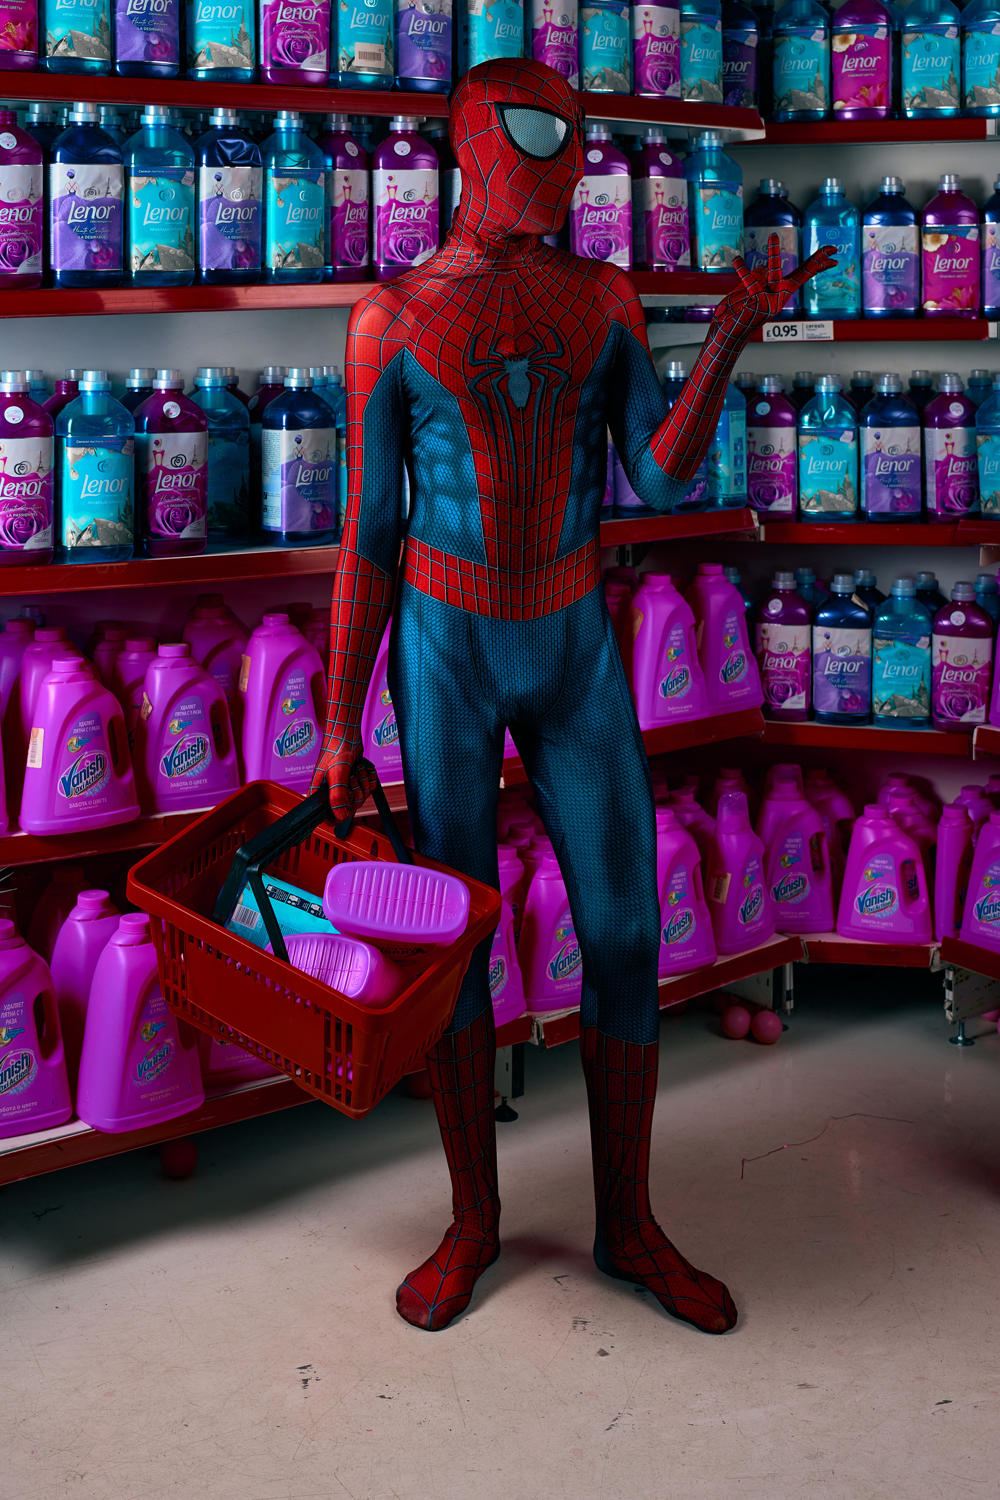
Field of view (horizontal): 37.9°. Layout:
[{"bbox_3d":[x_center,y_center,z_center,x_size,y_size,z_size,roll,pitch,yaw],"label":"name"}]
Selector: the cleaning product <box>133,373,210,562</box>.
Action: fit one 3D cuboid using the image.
[{"bbox_3d":[-0.532,-0.469,2.365,0.116,0.288,0.086,-4,10,-23],"label":"cleaning product"}]

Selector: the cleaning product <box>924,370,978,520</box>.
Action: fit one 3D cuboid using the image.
[{"bbox_3d":[0.930,-0.626,3.000,0.120,0.298,0.086,-4,14,-17],"label":"cleaning product"}]

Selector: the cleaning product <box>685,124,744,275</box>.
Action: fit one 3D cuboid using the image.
[{"bbox_3d":[0.453,-1.169,3.110,0.120,0.290,0.080,-7,12,-36],"label":"cleaning product"}]

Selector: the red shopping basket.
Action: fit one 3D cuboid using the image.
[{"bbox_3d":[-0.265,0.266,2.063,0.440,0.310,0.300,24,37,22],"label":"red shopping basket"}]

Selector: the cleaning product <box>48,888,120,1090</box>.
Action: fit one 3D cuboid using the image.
[{"bbox_3d":[-0.590,0.348,2.160,0.100,0.265,0.185,9,14,42],"label":"cleaning product"}]

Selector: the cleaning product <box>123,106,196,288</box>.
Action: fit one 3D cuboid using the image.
[{"bbox_3d":[-0.575,-0.940,2.470,0.120,0.298,0.086,-7,15,-26],"label":"cleaning product"}]

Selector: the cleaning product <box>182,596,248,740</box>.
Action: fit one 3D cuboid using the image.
[{"bbox_3d":[-0.480,-0.103,2.490,0.155,0.287,0.105,-7,15,-27],"label":"cleaning product"}]

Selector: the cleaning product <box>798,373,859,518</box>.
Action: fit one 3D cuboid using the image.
[{"bbox_3d":[0.687,-0.636,3.050,0.120,0.298,0.086,3,14,13],"label":"cleaning product"}]

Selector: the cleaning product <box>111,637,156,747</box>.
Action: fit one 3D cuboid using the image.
[{"bbox_3d":[-0.598,-0.051,2.480,0.185,0.265,0.100,-8,13,-37],"label":"cleaning product"}]

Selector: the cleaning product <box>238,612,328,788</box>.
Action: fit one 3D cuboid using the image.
[{"bbox_3d":[-0.348,-0.081,2.420,0.155,0.287,0.105,-7,15,-28],"label":"cleaning product"}]

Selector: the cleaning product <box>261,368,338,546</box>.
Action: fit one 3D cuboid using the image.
[{"bbox_3d":[-0.338,-0.493,2.460,0.120,0.290,0.080,-7,12,-34],"label":"cleaning product"}]

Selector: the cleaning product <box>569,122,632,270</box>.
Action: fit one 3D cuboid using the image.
[{"bbox_3d":[0.200,-1.097,2.890,0.116,0.288,0.086,1,9,8],"label":"cleaning product"}]

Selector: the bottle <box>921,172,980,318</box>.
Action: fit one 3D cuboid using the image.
[{"bbox_3d":[0.927,-1.039,3.000,0.116,0.288,0.086,2,9,12],"label":"bottle"}]

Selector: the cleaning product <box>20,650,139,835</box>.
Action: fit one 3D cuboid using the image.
[{"bbox_3d":[-0.672,-0.007,2.330,0.185,0.265,0.100,-8,13,-39],"label":"cleaning product"}]

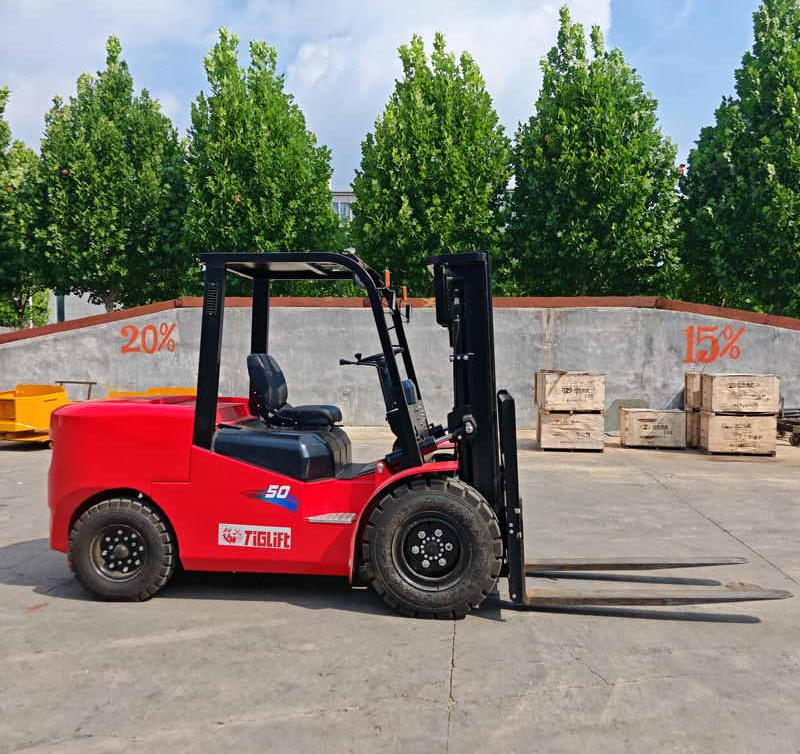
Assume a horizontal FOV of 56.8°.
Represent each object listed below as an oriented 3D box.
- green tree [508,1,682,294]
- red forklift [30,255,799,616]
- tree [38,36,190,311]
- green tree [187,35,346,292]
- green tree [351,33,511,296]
[{"bbox_3d":[4.926,-4.246,18.822,4.471,10.094,4.471,1,3,6],"label":"green tree"},{"bbox_3d":[0.133,0.301,5.157,4.831,2.240,1.480,0,3,3],"label":"red forklift"},{"bbox_3d":[-7.807,-4.280,20.224,4.193,9.915,4.193,1,3,6],"label":"tree"},{"bbox_3d":[-3.641,-4.223,19.725,4.252,9.886,4.252,1,3,6],"label":"green tree"},{"bbox_3d":[0.792,-4.036,19.233,4.197,9.598,4.197,1,3,6],"label":"green tree"}]

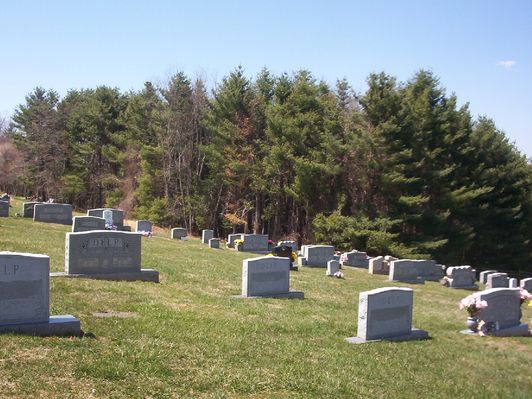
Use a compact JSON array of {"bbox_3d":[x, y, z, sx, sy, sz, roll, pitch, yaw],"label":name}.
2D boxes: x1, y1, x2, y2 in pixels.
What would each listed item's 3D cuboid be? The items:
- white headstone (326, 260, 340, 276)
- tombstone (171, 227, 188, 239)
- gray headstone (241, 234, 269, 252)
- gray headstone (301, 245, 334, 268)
[{"bbox_3d":[1.874,1.913,16.700,0.360,0.410,0.170,0,4,-30],"label":"white headstone"},{"bbox_3d":[-3.457,1.379,24.000,0.600,0.470,0.200,0,4,-30],"label":"tombstone"},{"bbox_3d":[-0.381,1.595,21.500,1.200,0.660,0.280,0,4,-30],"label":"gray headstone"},{"bbox_3d":[1.711,1.802,19.000,1.020,0.630,0.210,0,4,-30],"label":"gray headstone"}]

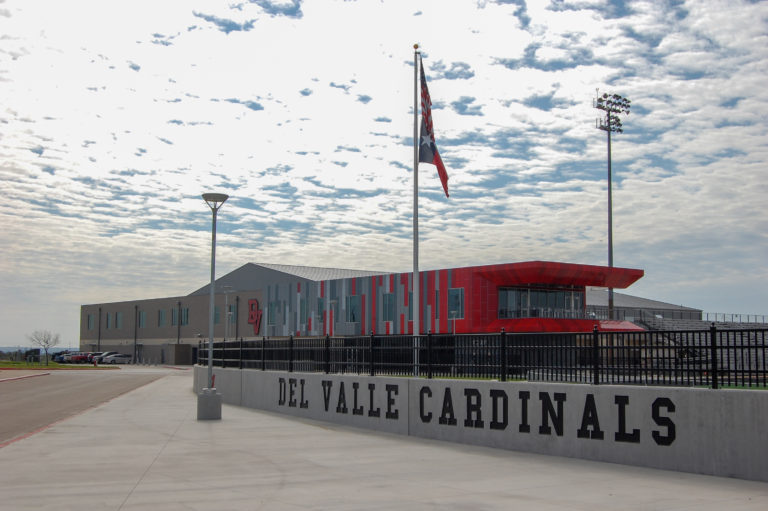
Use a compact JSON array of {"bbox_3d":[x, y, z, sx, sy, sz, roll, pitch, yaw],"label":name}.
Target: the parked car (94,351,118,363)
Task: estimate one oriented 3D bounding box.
[{"bbox_3d":[-41.755,15.607,149.178,4.600,1.700,1.850,5,-7,-40],"label":"parked car"}]

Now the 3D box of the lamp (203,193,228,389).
[{"bbox_3d":[-4.277,0.858,24.531,0.620,4.896,0.620,0,-6,0],"label":"lamp"}]

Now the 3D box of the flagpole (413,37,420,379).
[{"bbox_3d":[1.038,-1.321,31.275,0.180,11.100,0.180,0,-6,0],"label":"flagpole"}]

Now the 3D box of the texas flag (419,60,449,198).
[{"bbox_3d":[1.625,-4.118,31.548,1.012,4.489,0.450,0,-6,0],"label":"texas flag"}]

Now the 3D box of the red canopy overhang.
[{"bbox_3d":[17.663,2.305,97.511,16.200,1.900,8.000,5,-7,-40],"label":"red canopy overhang"}]

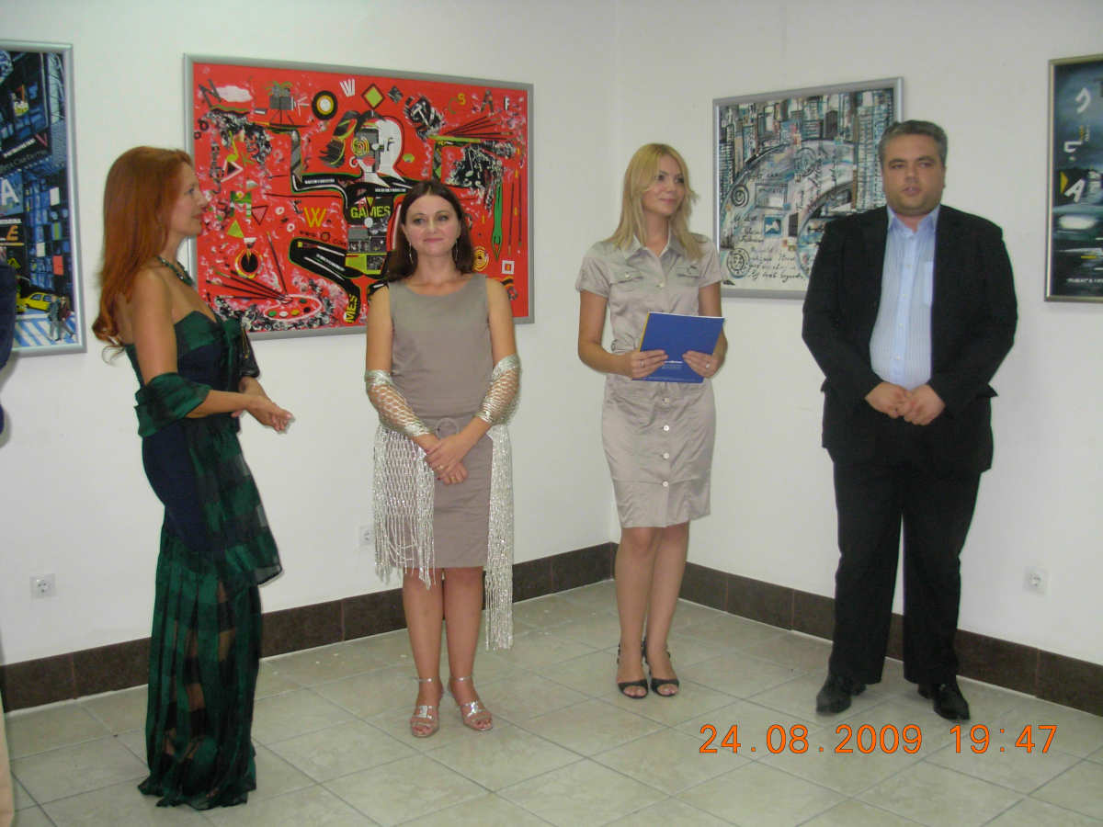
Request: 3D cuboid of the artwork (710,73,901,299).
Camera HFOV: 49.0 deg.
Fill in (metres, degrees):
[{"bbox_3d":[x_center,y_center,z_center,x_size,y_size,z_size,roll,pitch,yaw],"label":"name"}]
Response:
[{"bbox_3d":[0.876,-0.781,4.281,0.035,0.730,0.830,-7,10,-40],"label":"artwork"}]

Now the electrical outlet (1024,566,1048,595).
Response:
[{"bbox_3d":[1.487,0.516,3.724,0.015,0.080,0.080,-7,10,-40],"label":"electrical outlet"}]

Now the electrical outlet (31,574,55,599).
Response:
[{"bbox_3d":[-1.539,0.527,3.675,0.080,0.080,0.015,-7,10,-40],"label":"electrical outlet"}]

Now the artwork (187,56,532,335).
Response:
[{"bbox_3d":[-0.616,-0.754,4.298,1.410,0.920,0.035,-7,10,-40],"label":"artwork"}]

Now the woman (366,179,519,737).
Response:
[{"bbox_3d":[-0.322,0.127,3.578,0.480,1.610,0.340,-2,8,-12],"label":"woman"}]

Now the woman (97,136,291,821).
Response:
[{"bbox_3d":[-0.896,0.165,3.053,0.510,1.650,0.450,0,8,-2],"label":"woman"}]

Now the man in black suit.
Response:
[{"bbox_3d":[1.078,0.017,3.683,0.670,1.780,0.420,2,8,19],"label":"man in black suit"}]

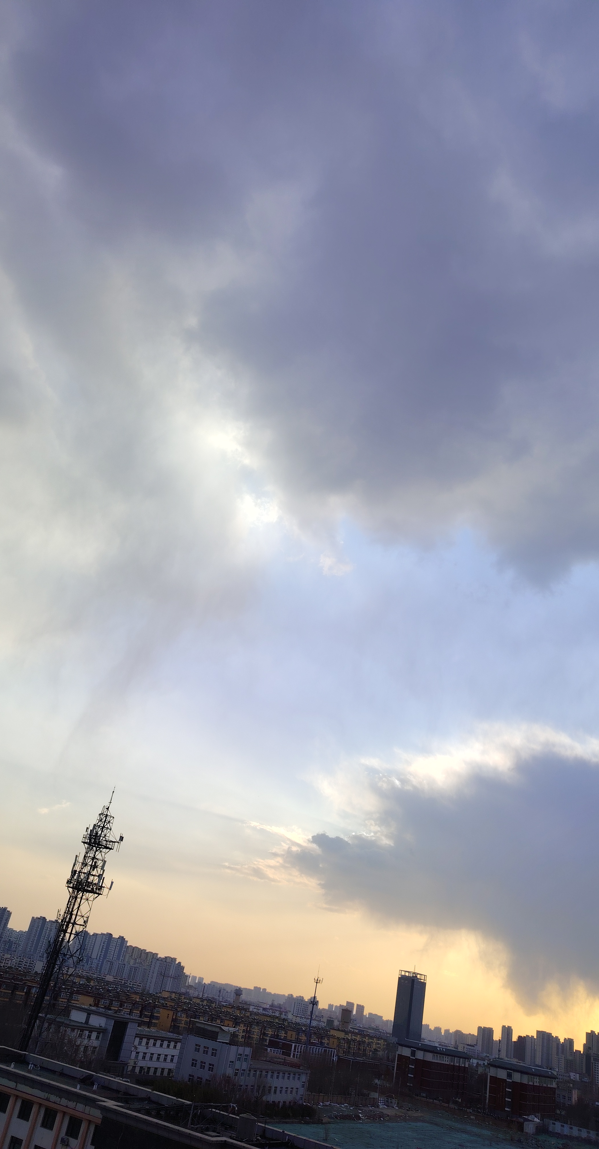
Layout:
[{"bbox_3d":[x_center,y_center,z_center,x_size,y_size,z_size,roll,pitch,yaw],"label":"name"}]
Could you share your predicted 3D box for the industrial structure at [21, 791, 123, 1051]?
[{"bbox_3d":[-38.130,61.040,131.810,6.000,50.020,6.000,-6,-34,29],"label":"industrial structure"}]

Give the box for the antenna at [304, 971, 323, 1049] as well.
[{"bbox_3d":[3.870,166.440,293.070,3.600,39.530,3.600,-6,-34,29],"label":"antenna"}]

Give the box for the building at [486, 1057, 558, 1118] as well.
[{"bbox_3d":[106.230,244.850,376.610,13.970,21.200,66.120,-6,-34,29],"label":"building"}]

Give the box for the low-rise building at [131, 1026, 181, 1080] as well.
[{"bbox_3d":[-46.130,137.930,230.510,13.000,11.500,23.960,-6,-34,29],"label":"low-rise building"}]

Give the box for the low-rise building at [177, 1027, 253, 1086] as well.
[{"bbox_3d":[-22.180,125.890,203.160,15.080,14.200,10.570,-6,-34,29],"label":"low-rise building"}]

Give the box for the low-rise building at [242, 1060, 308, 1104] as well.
[{"bbox_3d":[-11.440,138.750,217.460,13.000,10.300,33.210,-6,-34,29],"label":"low-rise building"}]

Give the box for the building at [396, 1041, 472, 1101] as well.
[{"bbox_3d":[66.040,247.610,396.180,13.970,21.200,66.940,-6,-34,29],"label":"building"}]

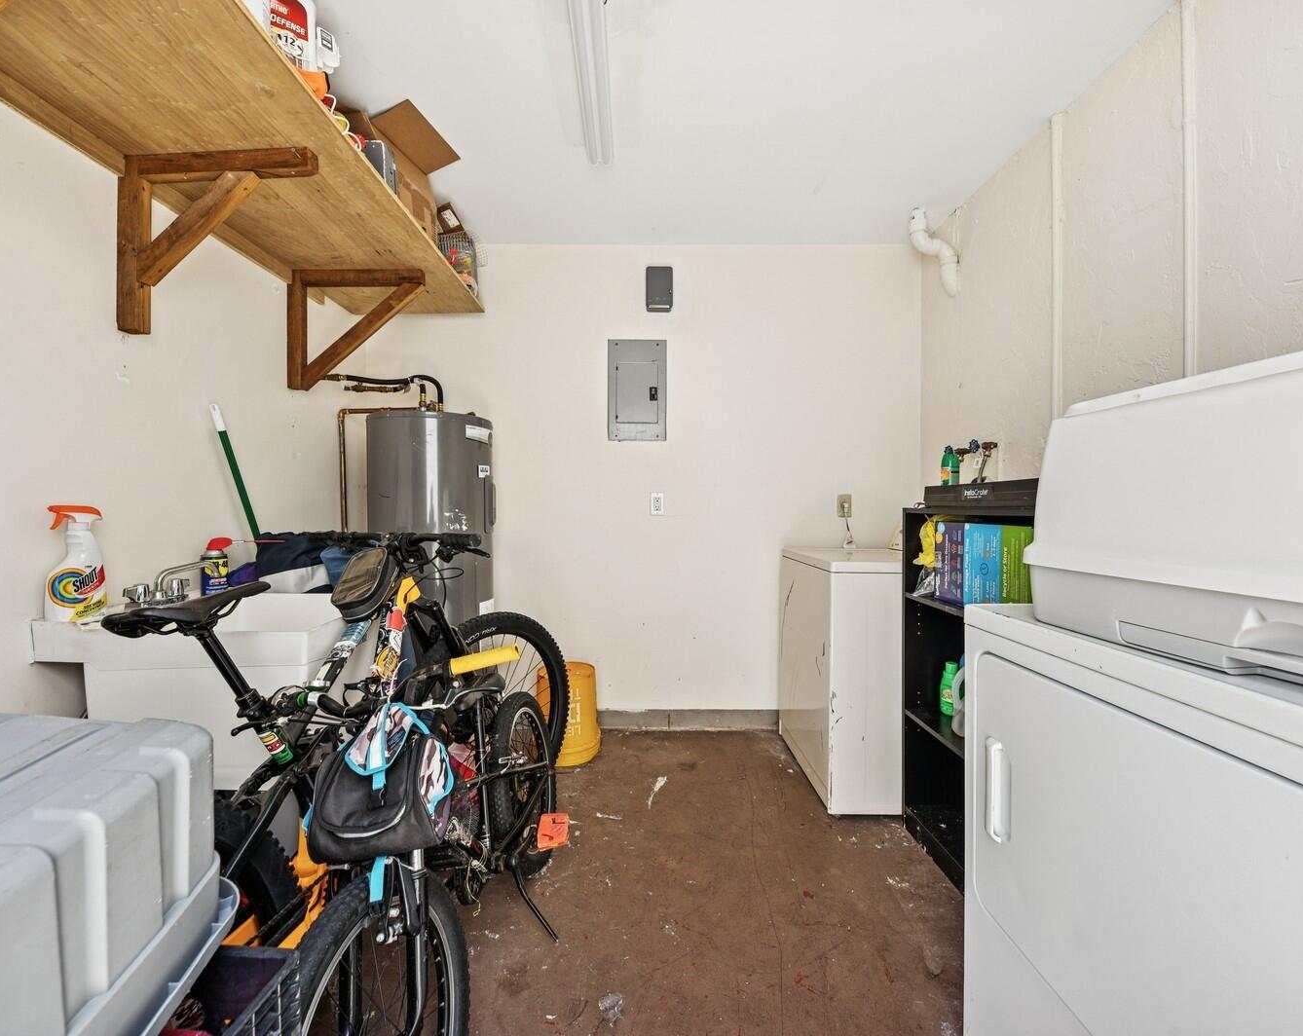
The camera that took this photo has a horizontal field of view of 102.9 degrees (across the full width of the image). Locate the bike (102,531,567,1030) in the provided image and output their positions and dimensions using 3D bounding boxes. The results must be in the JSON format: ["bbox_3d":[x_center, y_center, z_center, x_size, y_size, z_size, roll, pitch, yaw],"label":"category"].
[{"bbox_3d":[-0.680,0.549,1.354,0.700,1.040,1.820,0,0,18],"label":"bike"}]

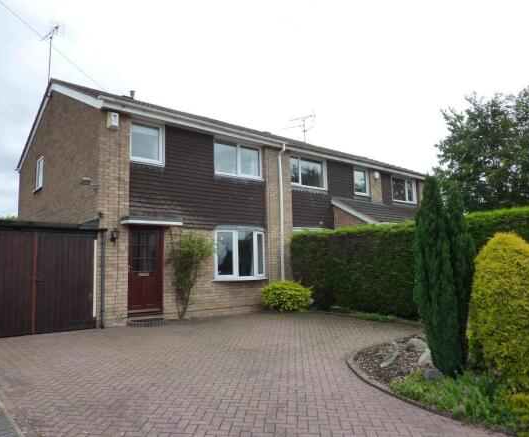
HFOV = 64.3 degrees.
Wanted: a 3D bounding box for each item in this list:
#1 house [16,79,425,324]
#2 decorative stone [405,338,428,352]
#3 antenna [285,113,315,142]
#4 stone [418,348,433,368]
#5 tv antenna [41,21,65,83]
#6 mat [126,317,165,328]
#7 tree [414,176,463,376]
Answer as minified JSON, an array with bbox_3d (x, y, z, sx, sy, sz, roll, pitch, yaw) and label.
[{"bbox_3d":[-0.625,-0.362,17.060,15.030,7.060,8.200,4,-9,-41],"label":"house"},{"bbox_3d":[2.445,2.036,6.750,0.360,0.210,0.280,-2,-7,0],"label":"decorative stone"},{"bbox_3d":[1.756,-4.378,20.253,1.300,1.200,0.500,-6,-8,33],"label":"antenna"},{"bbox_3d":[2.244,1.945,5.850,0.240,0.260,0.240,-2,-7,0],"label":"stone"},{"bbox_3d":[-6.408,-5.029,12.755,0.950,1.680,0.420,-6,-8,36],"label":"tv antenna"},{"bbox_3d":[-2.665,2.318,9.427,0.850,0.060,0.450,4,-9,-41],"label":"mat"},{"bbox_3d":[2.323,0.774,5.620,0.580,2.620,0.560,-2,-7,0],"label":"tree"}]

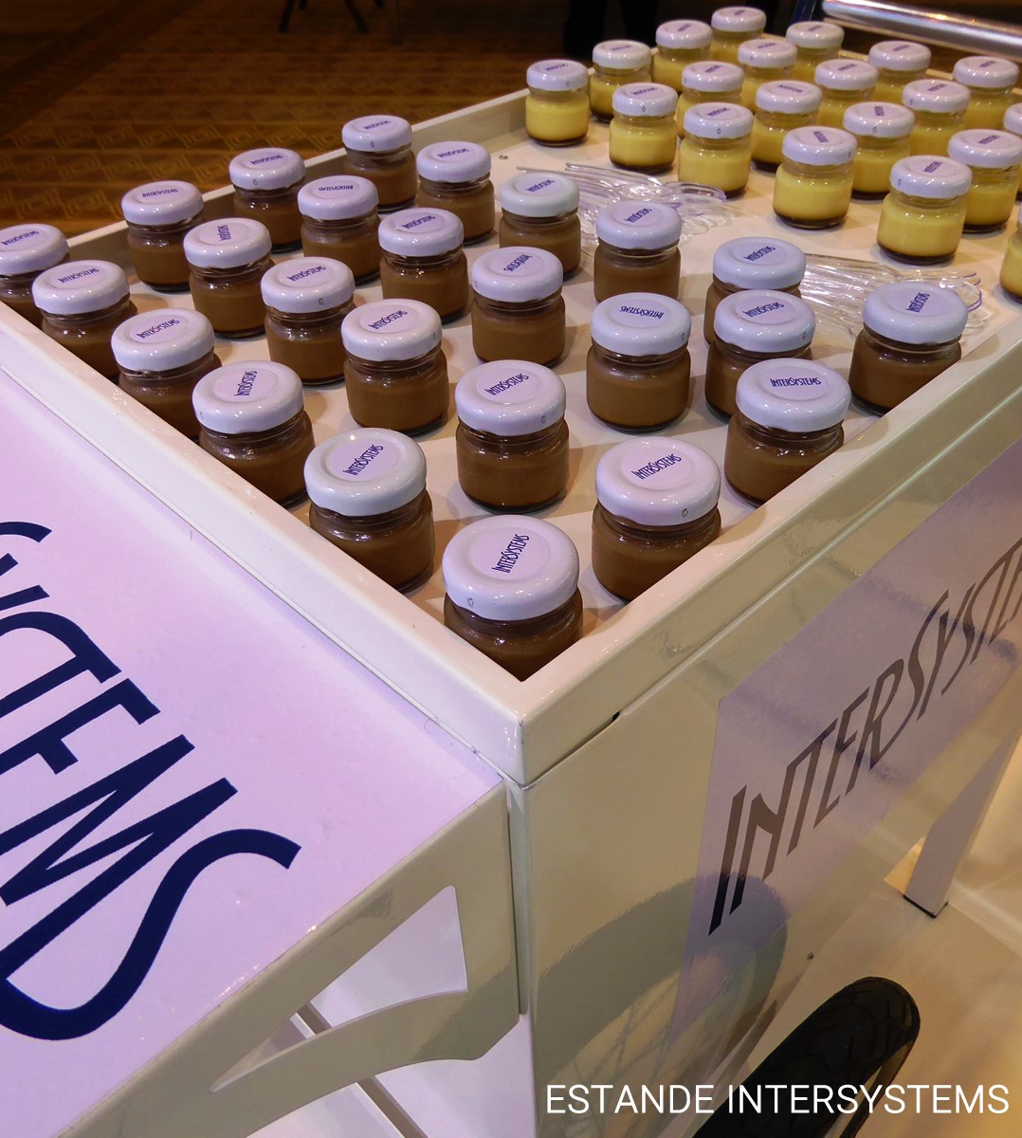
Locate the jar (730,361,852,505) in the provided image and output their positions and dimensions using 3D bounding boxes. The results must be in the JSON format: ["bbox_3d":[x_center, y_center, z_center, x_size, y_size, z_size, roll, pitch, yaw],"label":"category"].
[{"bbox_3d":[0.119,-0.058,0.472,0.048,0.052,0.048,-1,39,1],"label":"jar"}]

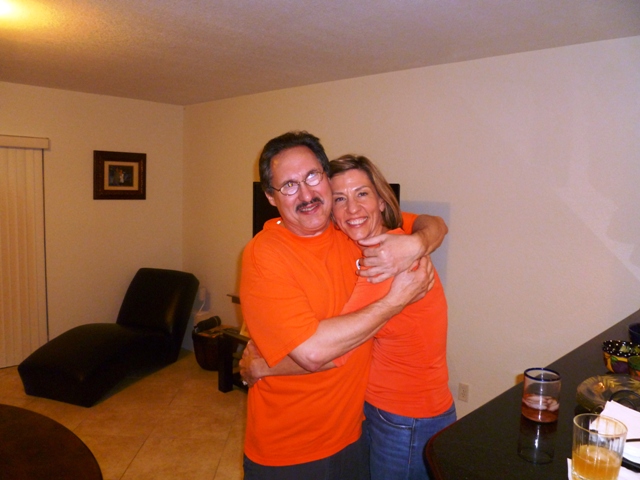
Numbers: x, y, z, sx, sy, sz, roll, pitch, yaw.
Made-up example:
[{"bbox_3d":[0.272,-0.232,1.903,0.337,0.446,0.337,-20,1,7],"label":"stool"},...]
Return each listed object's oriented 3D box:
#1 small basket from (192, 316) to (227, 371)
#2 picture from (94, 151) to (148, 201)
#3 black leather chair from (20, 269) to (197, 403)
[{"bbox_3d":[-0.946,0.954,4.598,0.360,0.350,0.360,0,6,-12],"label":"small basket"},{"bbox_3d":[-1.886,-0.606,4.933,0.035,0.450,0.525,7,8,44],"label":"picture"},{"bbox_3d":[-1.688,0.733,4.367,0.590,0.790,1.560,4,6,18],"label":"black leather chair"}]

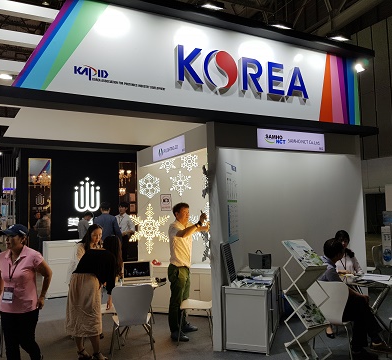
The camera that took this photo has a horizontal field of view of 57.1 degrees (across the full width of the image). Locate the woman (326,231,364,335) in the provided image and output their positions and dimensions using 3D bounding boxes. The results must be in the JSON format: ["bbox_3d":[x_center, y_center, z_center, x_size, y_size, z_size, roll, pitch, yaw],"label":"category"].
[{"bbox_3d":[1.995,1.356,4.745,0.500,1.290,0.780,-3,-3,18],"label":"woman"}]

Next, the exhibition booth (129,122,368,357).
[{"bbox_3d":[0.760,0.720,5.728,2.468,2.570,2.450,1,-4,-27],"label":"exhibition booth"}]

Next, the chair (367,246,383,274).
[{"bbox_3d":[3.341,1.683,7.025,0.480,0.800,0.520,1,-4,-42],"label":"chair"}]

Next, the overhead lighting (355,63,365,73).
[{"bbox_3d":[2.749,-1.891,6.061,0.200,0.160,0.200,0,-4,-27],"label":"overhead lighting"}]

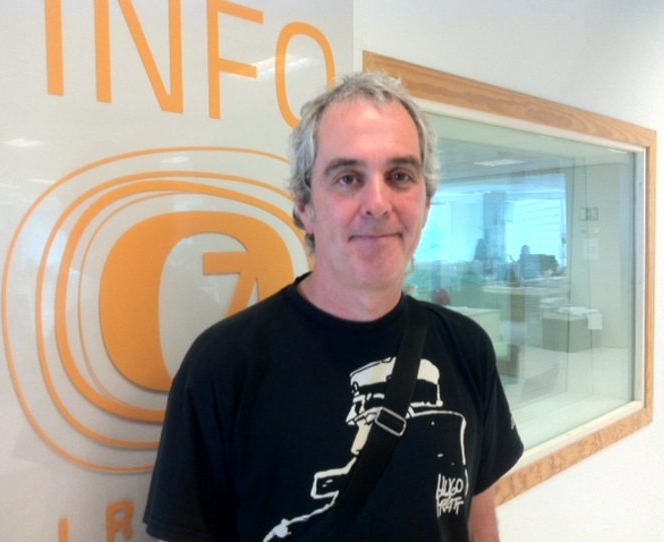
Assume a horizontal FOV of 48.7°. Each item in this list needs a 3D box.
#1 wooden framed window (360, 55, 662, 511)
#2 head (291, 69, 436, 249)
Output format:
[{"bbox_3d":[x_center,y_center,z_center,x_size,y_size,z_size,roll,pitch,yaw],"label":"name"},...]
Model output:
[{"bbox_3d":[0.645,0.064,2.251,0.100,1.140,1.768,2,4,43],"label":"wooden framed window"},{"bbox_3d":[0.043,-0.128,0.960,0.182,0.255,0.220,-3,2,-6],"label":"head"}]

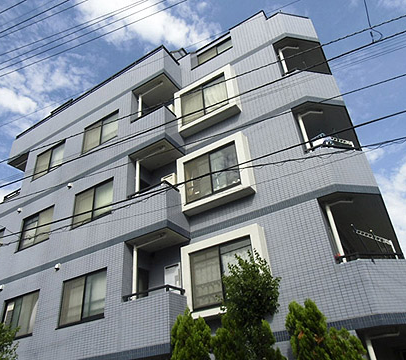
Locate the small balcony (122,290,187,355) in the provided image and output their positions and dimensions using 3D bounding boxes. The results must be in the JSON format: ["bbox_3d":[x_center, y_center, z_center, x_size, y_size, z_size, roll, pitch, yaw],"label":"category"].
[{"bbox_3d":[-0.950,3.225,7.333,1.304,1.222,1.013,-22,-35,24],"label":"small balcony"}]

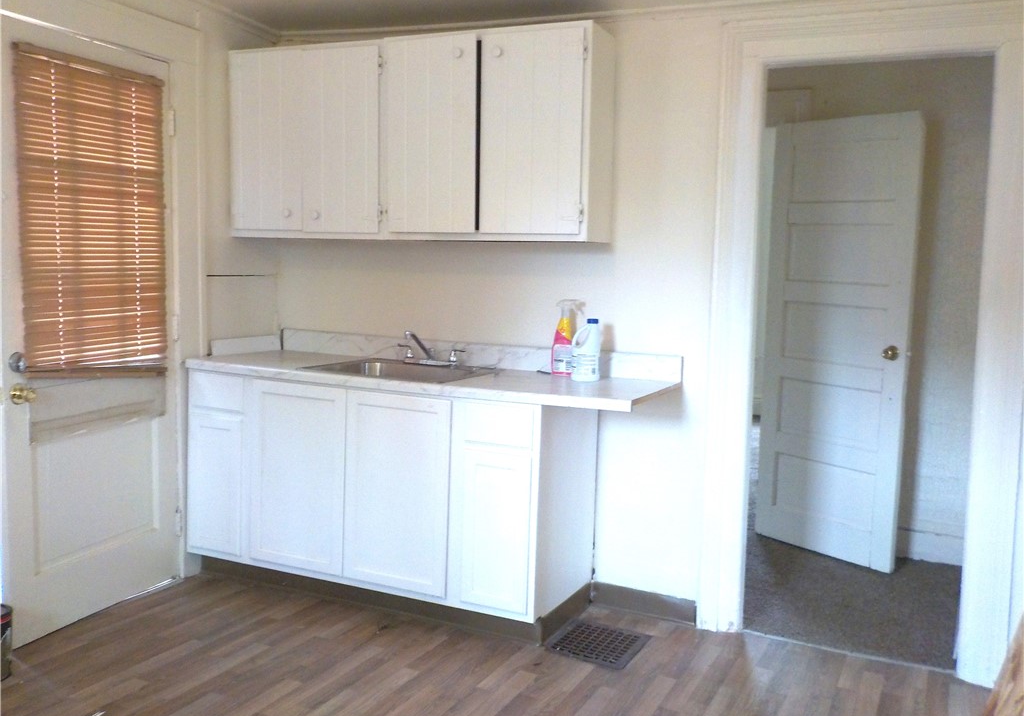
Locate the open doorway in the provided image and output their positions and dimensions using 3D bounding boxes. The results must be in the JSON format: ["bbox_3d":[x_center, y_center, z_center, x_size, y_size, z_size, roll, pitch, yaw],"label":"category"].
[{"bbox_3d":[1.224,0.022,3.111,0.706,2.036,0.126,4,6,25],"label":"open doorway"}]

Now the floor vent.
[{"bbox_3d":[0.313,1.009,3.162,0.294,0.012,0.335,4,6,25],"label":"floor vent"}]

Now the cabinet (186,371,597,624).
[{"bbox_3d":[-0.497,0.469,3.583,1.560,0.790,0.590,4,6,25],"label":"cabinet"}]

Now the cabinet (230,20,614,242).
[{"bbox_3d":[-0.414,-0.868,3.611,1.638,0.771,0.265,4,6,25],"label":"cabinet"}]

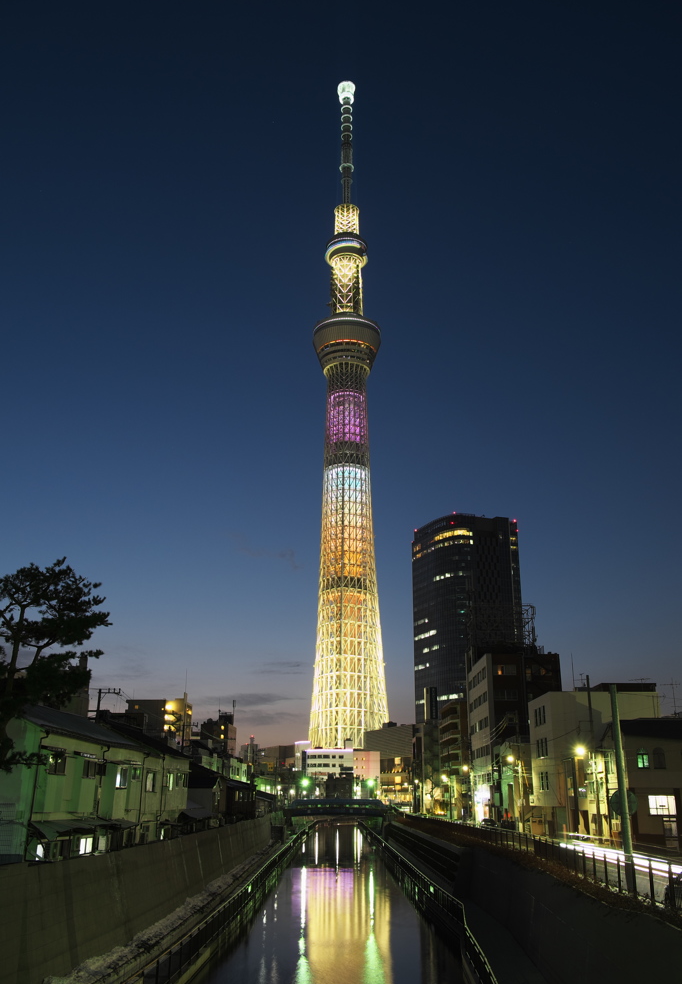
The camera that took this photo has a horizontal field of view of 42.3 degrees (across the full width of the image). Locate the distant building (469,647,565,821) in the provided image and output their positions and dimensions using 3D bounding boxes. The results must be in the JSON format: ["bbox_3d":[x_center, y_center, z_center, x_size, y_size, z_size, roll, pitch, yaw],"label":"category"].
[{"bbox_3d":[22.701,32.330,115.478,8.800,20.300,17.500,0,-19,1],"label":"distant building"}]

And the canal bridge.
[{"bbox_3d":[-0.918,72.100,201.502,24.000,4.200,10.000,0,-19,0],"label":"canal bridge"}]

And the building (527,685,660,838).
[{"bbox_3d":[22.520,23.812,78.267,9.300,12.300,8.600,0,-19,1],"label":"building"}]

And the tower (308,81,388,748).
[{"bbox_3d":[4.776,-82.434,721.465,63.000,634.000,63.000,0,-19,0],"label":"tower"}]

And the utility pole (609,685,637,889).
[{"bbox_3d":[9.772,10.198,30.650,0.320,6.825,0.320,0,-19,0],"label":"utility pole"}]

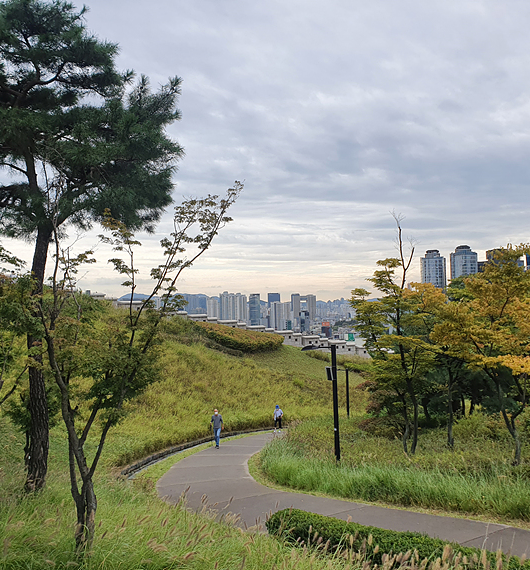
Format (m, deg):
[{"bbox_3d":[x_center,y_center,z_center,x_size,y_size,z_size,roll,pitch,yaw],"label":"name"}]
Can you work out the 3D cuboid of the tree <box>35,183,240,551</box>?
[{"bbox_3d":[-1.720,1.099,7.700,2.750,4.950,2.500,0,-2,0],"label":"tree"}]

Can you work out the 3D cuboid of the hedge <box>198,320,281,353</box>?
[{"bbox_3d":[-2.232,4.692,52.000,8.200,2.700,3.800,-2,-3,30],"label":"hedge"}]

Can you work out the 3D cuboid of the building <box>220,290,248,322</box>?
[{"bbox_3d":[-74.501,54.397,1350.000,66.000,80.000,28.000,0,-3,-11],"label":"building"}]

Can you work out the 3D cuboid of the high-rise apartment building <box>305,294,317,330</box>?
[{"bbox_3d":[101.831,62.412,1250.000,25.000,82.000,24.000,0,-2,0],"label":"high-rise apartment building"}]

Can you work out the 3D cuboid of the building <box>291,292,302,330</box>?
[{"bbox_3d":[68.982,60.222,1250.000,21.000,82.000,24.000,0,-2,0],"label":"building"}]

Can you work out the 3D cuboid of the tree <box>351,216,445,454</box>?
[{"bbox_3d":[4.912,1.858,21.000,3.400,8.600,3.300,0,-2,0],"label":"tree"}]

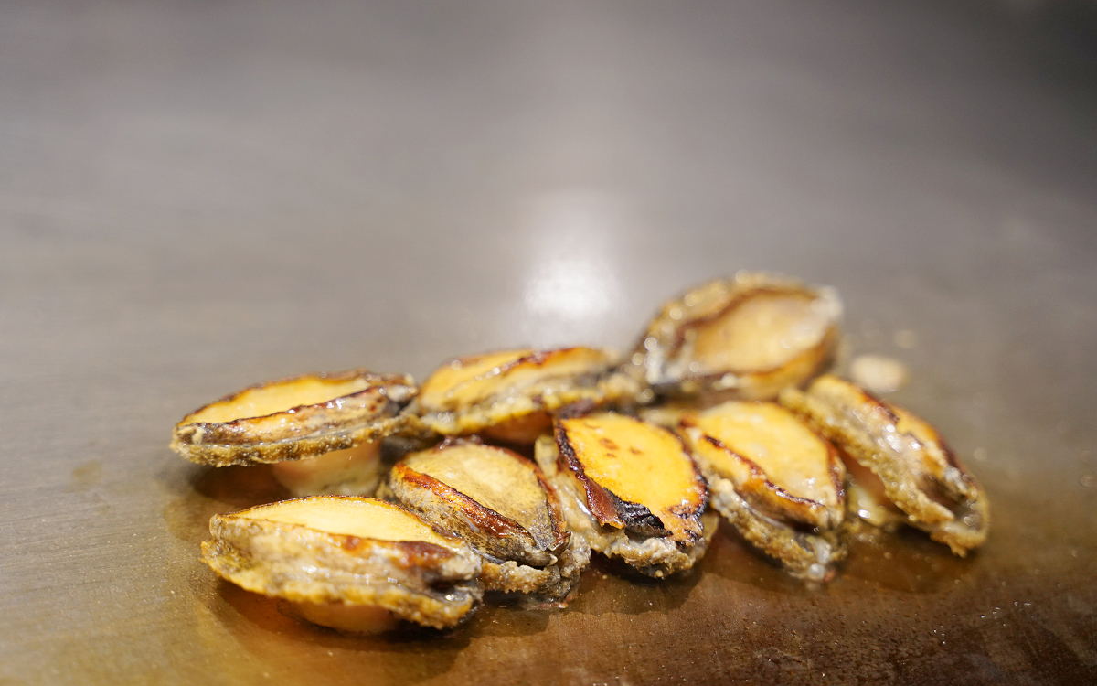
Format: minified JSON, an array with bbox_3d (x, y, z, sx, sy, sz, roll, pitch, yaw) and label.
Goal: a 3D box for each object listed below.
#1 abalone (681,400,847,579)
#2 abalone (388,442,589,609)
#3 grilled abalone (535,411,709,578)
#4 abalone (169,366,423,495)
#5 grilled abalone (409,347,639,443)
[{"bbox_3d":[0.059,0.042,0.620,0.042,0.028,0.063,-16,38,-29],"label":"abalone"},{"bbox_3d":[-0.017,0.050,0.609,0.066,0.028,0.042,26,38,34],"label":"abalone"},{"bbox_3d":[0.021,0.042,0.623,0.042,0.026,0.061,-23,42,-32],"label":"grilled abalone"},{"bbox_3d":[-0.072,0.027,0.648,0.070,0.027,0.045,-10,25,-12],"label":"abalone"},{"bbox_3d":[-0.008,0.016,0.670,0.069,0.024,0.045,-12,22,-21],"label":"grilled abalone"}]

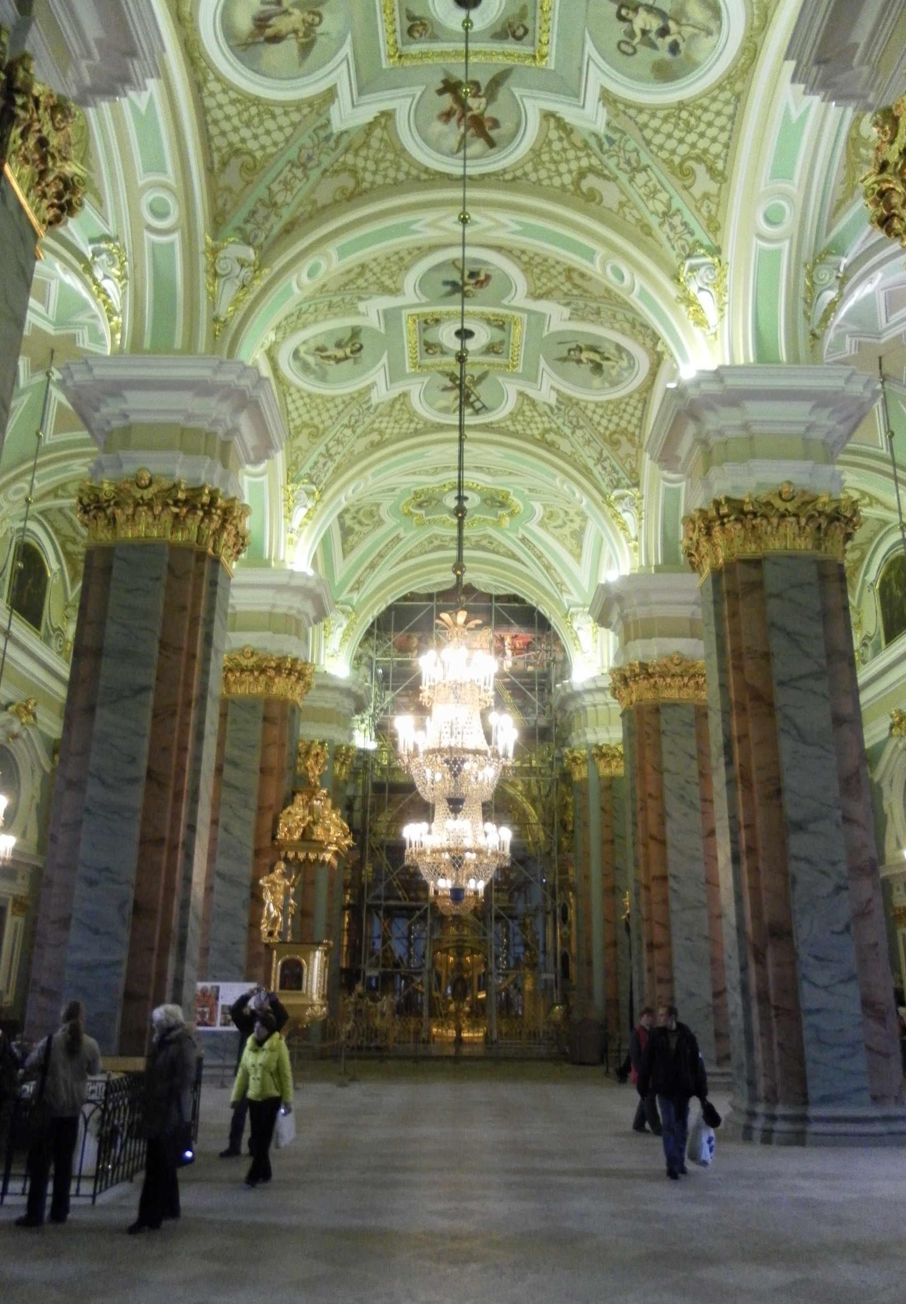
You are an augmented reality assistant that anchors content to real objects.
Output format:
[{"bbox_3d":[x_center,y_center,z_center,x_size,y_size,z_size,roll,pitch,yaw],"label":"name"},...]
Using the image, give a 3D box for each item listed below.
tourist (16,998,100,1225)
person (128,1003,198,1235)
[{"bbox_3d":[-3.197,3.729,8.630,0.583,1.670,0.422,6,-19,-15],"label":"tourist"},{"bbox_3d":[-2.344,3.728,8.575,0.523,1.660,0.503,1,-18,0],"label":"person"}]

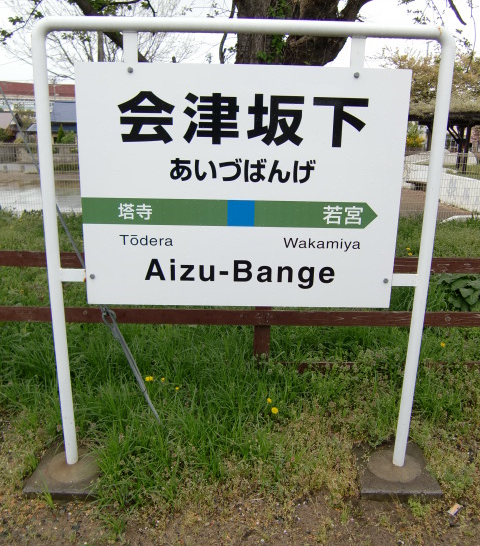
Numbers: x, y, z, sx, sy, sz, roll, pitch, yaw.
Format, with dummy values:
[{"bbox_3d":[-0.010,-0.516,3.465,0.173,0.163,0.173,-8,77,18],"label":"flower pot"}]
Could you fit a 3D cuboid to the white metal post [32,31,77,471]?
[{"bbox_3d":[-0.730,-0.017,2.038,0.053,1.790,0.053,1,16,-2],"label":"white metal post"}]

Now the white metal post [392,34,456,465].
[{"bbox_3d":[0.739,0.003,2.076,0.053,1.789,0.053,1,16,-2],"label":"white metal post"}]

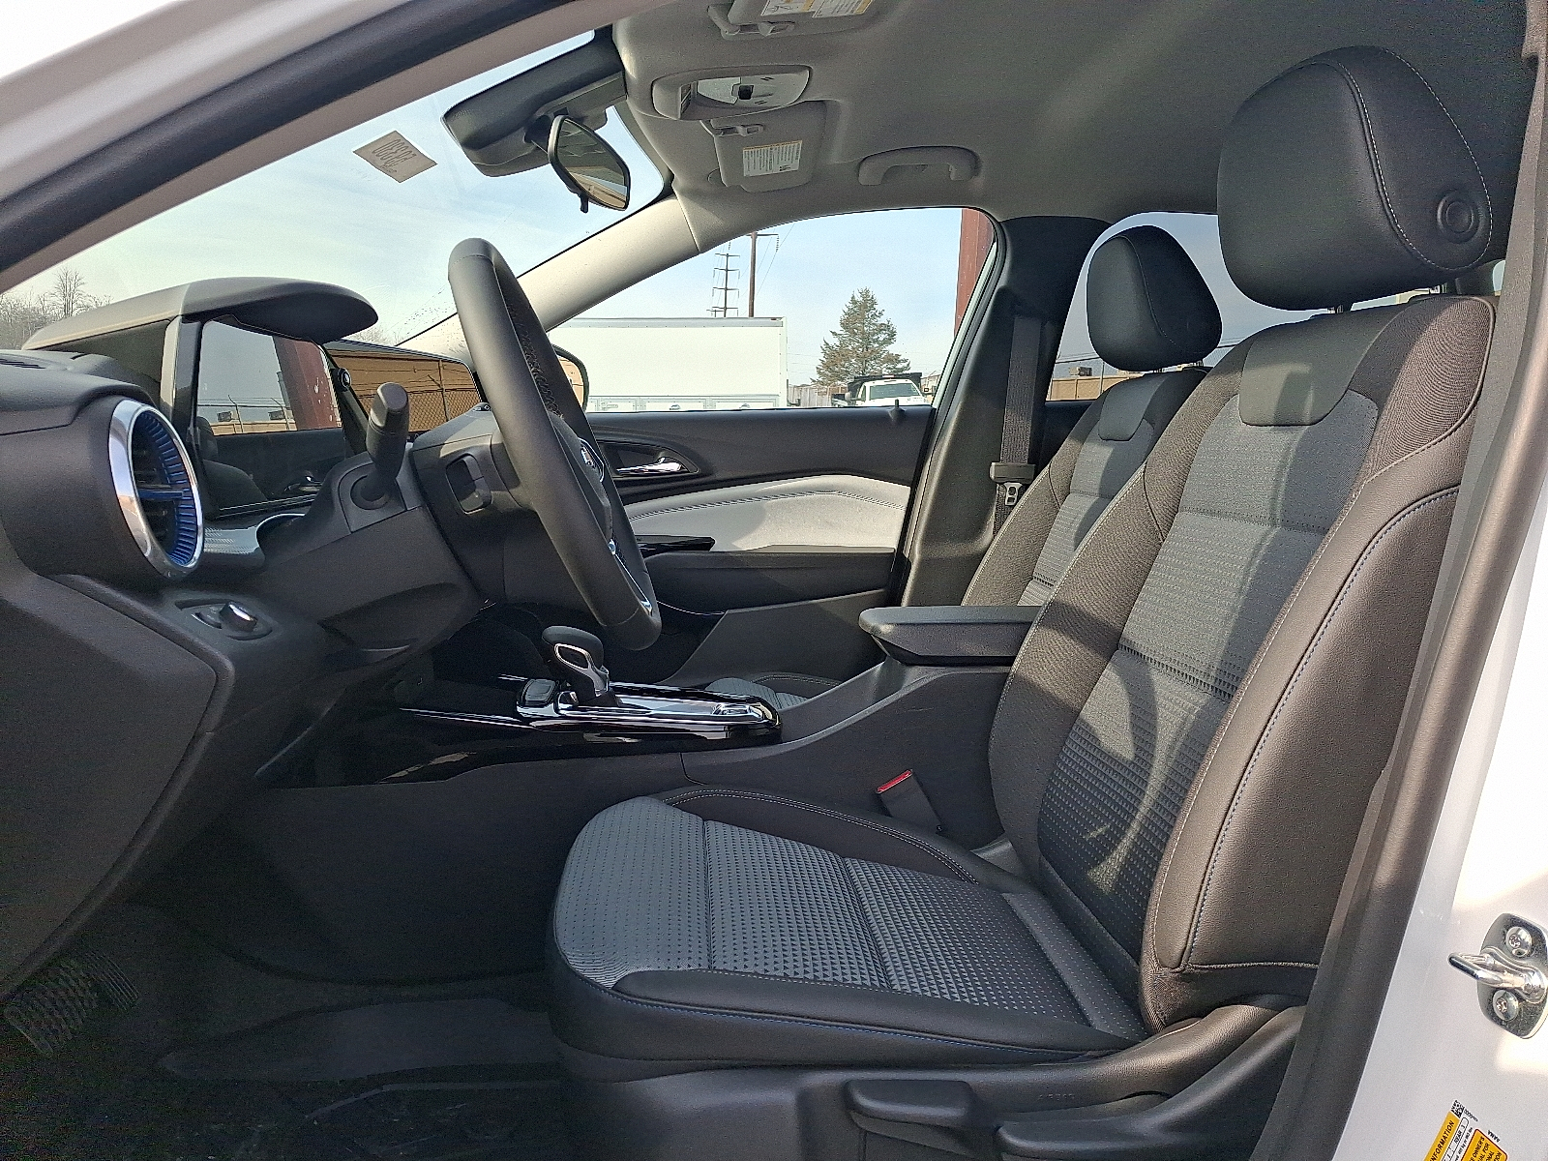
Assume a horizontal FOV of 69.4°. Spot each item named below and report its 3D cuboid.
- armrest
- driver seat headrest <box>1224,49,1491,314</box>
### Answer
[{"bbox_3d":[0.245,0.058,1.371,0.288,0.052,0.155,1,8,-5],"label":"armrest"},{"bbox_3d":[0.500,-0.342,0.972,0.149,0.213,0.260,1,8,-5],"label":"driver seat headrest"}]

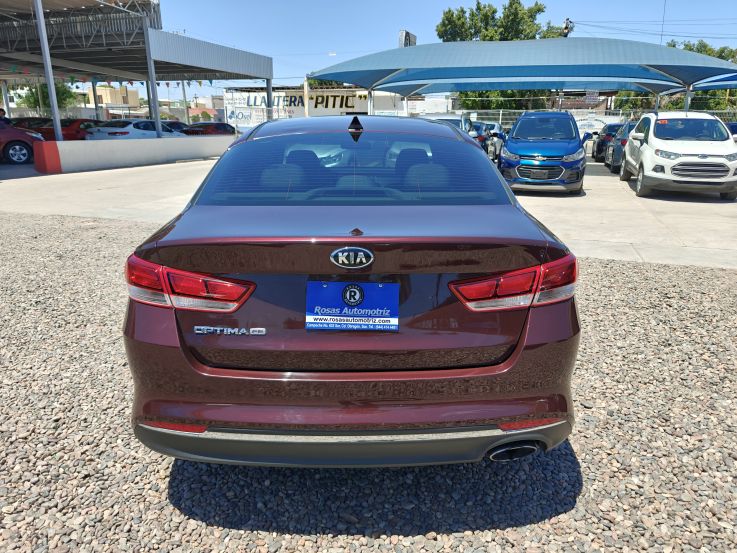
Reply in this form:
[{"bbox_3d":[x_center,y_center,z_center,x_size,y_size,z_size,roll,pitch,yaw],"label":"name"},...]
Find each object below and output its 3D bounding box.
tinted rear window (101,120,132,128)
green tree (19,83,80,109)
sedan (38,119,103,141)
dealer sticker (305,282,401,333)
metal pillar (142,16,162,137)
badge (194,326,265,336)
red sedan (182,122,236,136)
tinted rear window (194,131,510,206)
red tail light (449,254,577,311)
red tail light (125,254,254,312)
[{"bbox_3d":[-9.918,-5.966,19.200,1.250,0.120,0.650,5,48,15],"label":"tinted rear window"},{"bbox_3d":[-21.560,-11.790,33.000,4.400,4.500,4.400,0,17,0],"label":"green tree"},{"bbox_3d":[-12.390,-6.309,22.074,1.780,1.460,4.500,5,18,15],"label":"sedan"},{"bbox_3d":[-0.050,0.096,1.600,0.305,0.160,0.012,0,5,0],"label":"dealer sticker"},{"bbox_3d":[-7.903,-7.041,18.061,0.200,4.590,0.200,7,18,21],"label":"metal pillar"},{"bbox_3d":[-0.461,0.185,1.635,0.245,0.034,0.012,0,5,0],"label":"badge"},{"bbox_3d":[-8.646,-7.892,27.713,1.780,1.460,4.500,5,18,15],"label":"red sedan"},{"bbox_3d":[-0.068,-0.495,2.367,1.330,0.120,0.745,0,40,0],"label":"tinted rear window"},{"bbox_3d":[0.513,0.014,1.725,0.520,0.175,0.280,-3,17,-10],"label":"red tail light"},{"bbox_3d":[-0.627,0.014,1.725,0.520,0.175,0.280,3,17,10],"label":"red tail light"}]

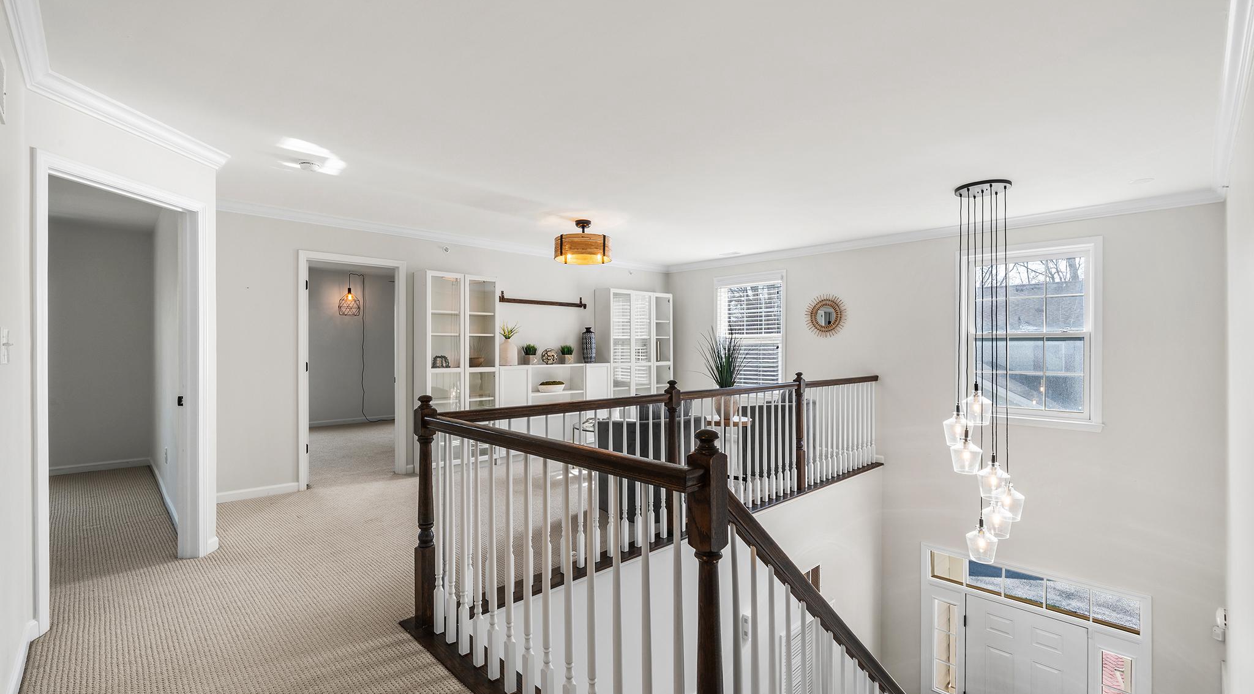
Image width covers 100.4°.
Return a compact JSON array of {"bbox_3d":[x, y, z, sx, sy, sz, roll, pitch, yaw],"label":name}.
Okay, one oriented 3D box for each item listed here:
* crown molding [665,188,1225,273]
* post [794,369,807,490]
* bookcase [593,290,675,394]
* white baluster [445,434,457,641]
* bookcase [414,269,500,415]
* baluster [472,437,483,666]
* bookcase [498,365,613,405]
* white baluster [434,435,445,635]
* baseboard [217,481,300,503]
[{"bbox_3d":[2.551,-1.122,5.832,5.440,0.080,0.075,0,0,44],"label":"crown molding"},{"bbox_3d":[1.557,0.749,4.704,0.083,1.051,0.083,0,0,-42],"label":"post"},{"bbox_3d":[0.118,0.255,7.250,1.200,2.020,0.300,0,0,-43],"label":"bookcase"},{"bbox_3d":[-0.761,0.829,2.264,0.033,0.890,0.033,0,0,45],"label":"white baluster"},{"bbox_3d":[-1.749,0.257,5.440,0.800,2.015,0.300,0,0,-43],"label":"bookcase"},{"bbox_3d":[-0.584,0.802,2.050,0.033,0.885,0.033,0,0,-45],"label":"baluster"},{"bbox_3d":[-0.887,0.742,6.222,1.588,1.065,0.301,0,0,-42],"label":"bookcase"},{"bbox_3d":[-0.826,0.818,2.311,0.032,0.880,0.032,0,0,-44],"label":"white baluster"},{"bbox_3d":[-3.097,1.218,4.351,0.620,0.085,0.015,0,0,-43],"label":"baseboard"}]

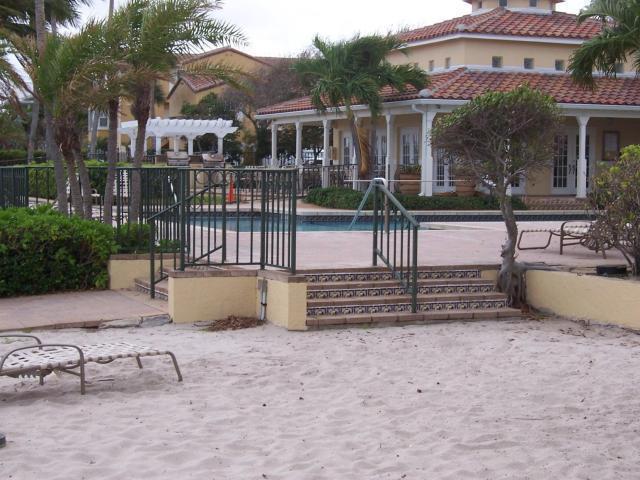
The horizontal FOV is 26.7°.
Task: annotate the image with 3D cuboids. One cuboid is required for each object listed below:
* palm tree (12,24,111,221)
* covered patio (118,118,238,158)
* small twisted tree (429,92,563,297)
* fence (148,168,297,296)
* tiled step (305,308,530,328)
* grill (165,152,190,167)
[{"bbox_3d":[-3.235,-1.262,16.958,1.400,2.922,1.400,0,3,-2],"label":"palm tree"},{"bbox_3d":[-5.585,-3.362,52.898,3.800,2.684,3.700,-1,3,-27],"label":"covered patio"},{"bbox_3d":[1.999,-0.515,15.293,1.460,2.436,1.400,0,3,-2],"label":"small twisted tree"},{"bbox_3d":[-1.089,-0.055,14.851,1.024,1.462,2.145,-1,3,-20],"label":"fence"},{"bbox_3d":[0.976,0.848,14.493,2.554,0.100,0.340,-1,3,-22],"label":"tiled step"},{"bbox_3d":[-4.934,-2.796,47.000,0.700,0.520,0.580,0,3,-18],"label":"grill"}]

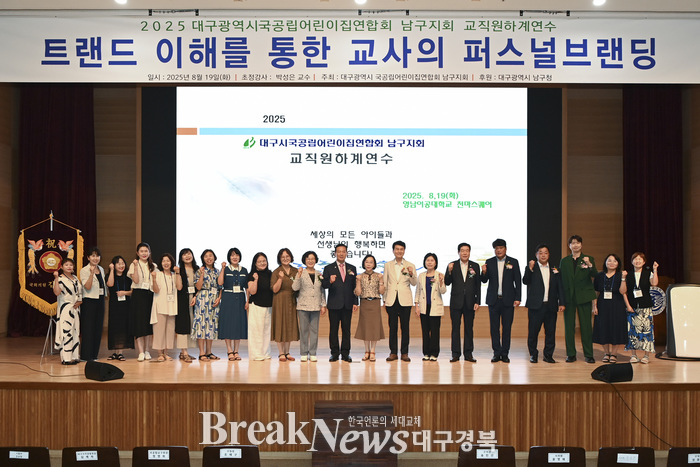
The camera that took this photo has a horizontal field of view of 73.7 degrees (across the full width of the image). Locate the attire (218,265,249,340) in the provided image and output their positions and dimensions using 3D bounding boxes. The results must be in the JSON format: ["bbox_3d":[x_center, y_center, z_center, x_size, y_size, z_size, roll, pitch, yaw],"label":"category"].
[{"bbox_3d":[-1.726,1.016,6.930,0.429,1.111,0.360,0,0,-15],"label":"attire"}]

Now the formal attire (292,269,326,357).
[{"bbox_3d":[-0.597,1.160,6.880,0.491,1.287,0.340,0,0,-9],"label":"formal attire"}]

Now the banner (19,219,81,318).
[{"bbox_3d":[-4.448,0.506,6.950,0.900,1.459,0.080,0,0,-9],"label":"banner"}]

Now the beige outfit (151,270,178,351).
[{"bbox_3d":[-2.719,1.130,6.850,0.410,1.154,0.330,0,0,-13],"label":"beige outfit"}]

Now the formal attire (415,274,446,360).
[{"bbox_3d":[1.191,1.194,6.860,0.470,1.250,0.320,0,0,3],"label":"formal attire"}]

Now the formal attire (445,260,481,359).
[{"bbox_3d":[1.666,1.104,6.880,0.520,1.427,0.360,0,0,13],"label":"formal attire"}]

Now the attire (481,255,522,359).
[{"bbox_3d":[2.227,1.064,6.860,0.591,1.497,0.380,0,0,18],"label":"attire"}]

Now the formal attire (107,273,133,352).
[{"bbox_3d":[-3.383,1.146,6.880,0.410,1.137,0.330,0,0,-12],"label":"formal attire"}]

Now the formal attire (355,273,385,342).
[{"bbox_3d":[0.294,1.078,6.870,0.440,1.018,0.330,0,0,0],"label":"formal attire"}]

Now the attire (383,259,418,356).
[{"bbox_3d":[0.743,1.089,6.900,0.500,1.424,0.340,0,0,5],"label":"attire"}]

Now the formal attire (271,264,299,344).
[{"bbox_3d":[-0.957,1.034,6.900,0.413,1.106,0.360,0,0,-14],"label":"formal attire"}]

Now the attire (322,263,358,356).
[{"bbox_3d":[-0.141,1.117,6.860,0.530,1.404,0.360,0,0,2],"label":"attire"}]

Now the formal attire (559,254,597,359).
[{"bbox_3d":[3.355,1.061,6.860,0.555,1.519,0.360,0,0,22],"label":"formal attire"}]

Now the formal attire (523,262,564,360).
[{"bbox_3d":[2.832,1.129,6.830,0.602,1.410,0.380,0,0,20],"label":"formal attire"}]

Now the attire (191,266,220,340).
[{"bbox_3d":[-2.132,1.028,6.910,0.435,1.078,0.360,0,0,-23],"label":"attire"}]

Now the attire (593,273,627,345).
[{"bbox_3d":[3.831,1.101,6.850,0.490,1.051,0.360,0,0,10],"label":"attire"}]

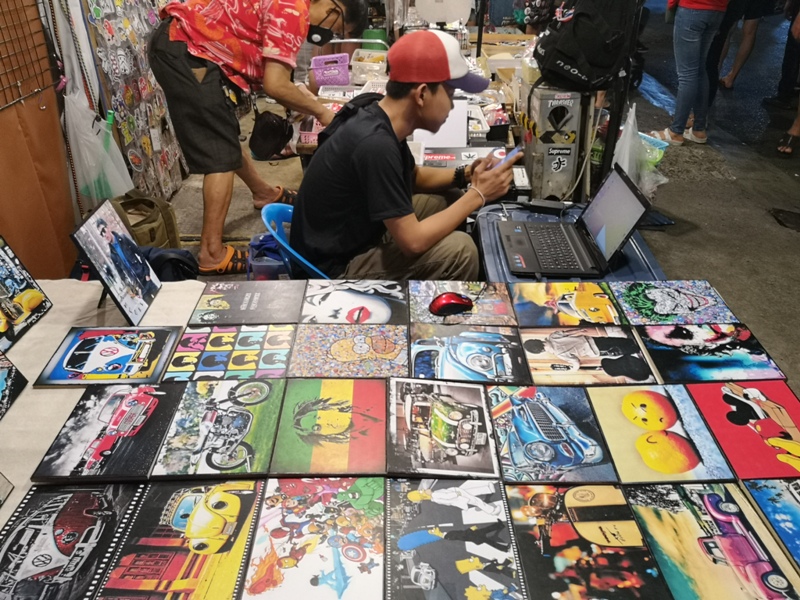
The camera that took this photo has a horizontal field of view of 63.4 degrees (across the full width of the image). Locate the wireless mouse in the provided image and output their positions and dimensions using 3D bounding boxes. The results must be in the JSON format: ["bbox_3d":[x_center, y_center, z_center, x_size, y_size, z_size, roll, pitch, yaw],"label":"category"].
[{"bbox_3d":[0.121,0.013,1.533,0.105,0.037,0.064,-18,37,-26],"label":"wireless mouse"}]

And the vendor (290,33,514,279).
[{"bbox_3d":[0.005,-0.251,2.010,0.690,1.102,0.520,-2,33,-4],"label":"vendor"}]

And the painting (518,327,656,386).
[{"bbox_3d":[0.403,0.122,1.406,0.254,0.010,0.199,0,33,0],"label":"painting"}]

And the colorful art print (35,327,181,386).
[{"bbox_3d":[-0.631,0.127,1.420,0.258,0.016,0.203,0,32,-1],"label":"colorful art print"}]

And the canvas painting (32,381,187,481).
[{"bbox_3d":[-0.546,0.249,1.248,0.203,0.016,0.258,-1,32,-1],"label":"canvas painting"}]

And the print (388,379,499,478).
[{"bbox_3d":[0.077,0.247,1.252,0.203,0.016,0.258,1,32,1],"label":"print"}]

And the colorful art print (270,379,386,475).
[{"bbox_3d":[-0.126,0.237,1.225,0.199,0.010,0.254,0,33,-1],"label":"colorful art print"}]

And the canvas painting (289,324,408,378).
[{"bbox_3d":[-0.110,0.118,1.458,0.258,0.016,0.203,0,32,0],"label":"canvas painting"}]

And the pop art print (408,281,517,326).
[{"bbox_3d":[0.152,0.013,1.625,0.258,0.016,0.203,0,32,0],"label":"pop art print"}]

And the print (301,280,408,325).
[{"bbox_3d":[-0.106,0.007,1.585,0.254,0.010,0.199,0,33,0],"label":"print"}]

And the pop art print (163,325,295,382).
[{"bbox_3d":[-0.363,0.117,1.413,0.254,0.010,0.199,0,33,-1],"label":"pop art print"}]

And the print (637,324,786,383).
[{"bbox_3d":[0.685,0.122,1.452,0.258,0.016,0.203,0,32,0],"label":"print"}]

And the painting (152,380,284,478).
[{"bbox_3d":[-0.338,0.245,1.255,0.203,0.016,0.258,-1,32,-1],"label":"painting"}]

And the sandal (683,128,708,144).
[{"bbox_3d":[1.929,-1.078,4.267,0.240,0.070,0.090,22,39,30],"label":"sandal"}]

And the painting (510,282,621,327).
[{"bbox_3d":[0.411,0.014,1.624,0.258,0.016,0.203,-1,32,-1],"label":"painting"}]

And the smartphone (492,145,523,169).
[{"bbox_3d":[0.300,-0.406,1.888,0.155,0.009,0.075,-37,25,21],"label":"smartphone"}]

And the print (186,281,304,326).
[{"bbox_3d":[-0.374,0.011,1.628,0.258,0.016,0.203,-1,32,-1],"label":"print"}]

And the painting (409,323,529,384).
[{"bbox_3d":[0.149,0.118,1.411,0.254,0.010,0.199,1,33,1],"label":"painting"}]

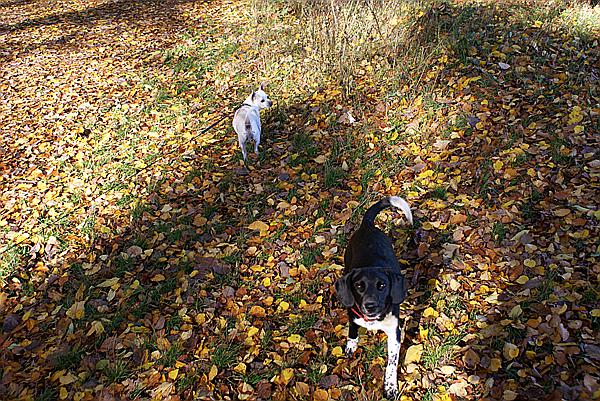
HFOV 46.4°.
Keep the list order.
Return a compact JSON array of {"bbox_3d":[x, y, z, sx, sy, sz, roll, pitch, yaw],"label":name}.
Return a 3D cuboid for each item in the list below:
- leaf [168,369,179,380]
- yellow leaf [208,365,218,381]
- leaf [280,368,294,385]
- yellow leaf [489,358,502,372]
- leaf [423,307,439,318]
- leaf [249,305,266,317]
[{"bbox_3d":[-0.409,0.563,2.266,0.029,0.014,0.039,-6,28,-12],"label":"leaf"},{"bbox_3d":[-0.281,0.558,2.274,0.029,0.014,0.039,-4,27,-8],"label":"yellow leaf"},{"bbox_3d":[-0.040,0.567,2.257,0.042,0.014,0.057,-1,27,-1],"label":"leaf"},{"bbox_3d":[0.643,0.543,2.305,0.043,0.014,0.058,9,28,17],"label":"yellow leaf"},{"bbox_3d":[0.478,0.410,2.565,0.055,0.014,0.070,6,28,11],"label":"leaf"},{"bbox_3d":[-0.156,0.405,2.576,0.062,0.014,0.069,-2,27,-4],"label":"leaf"}]

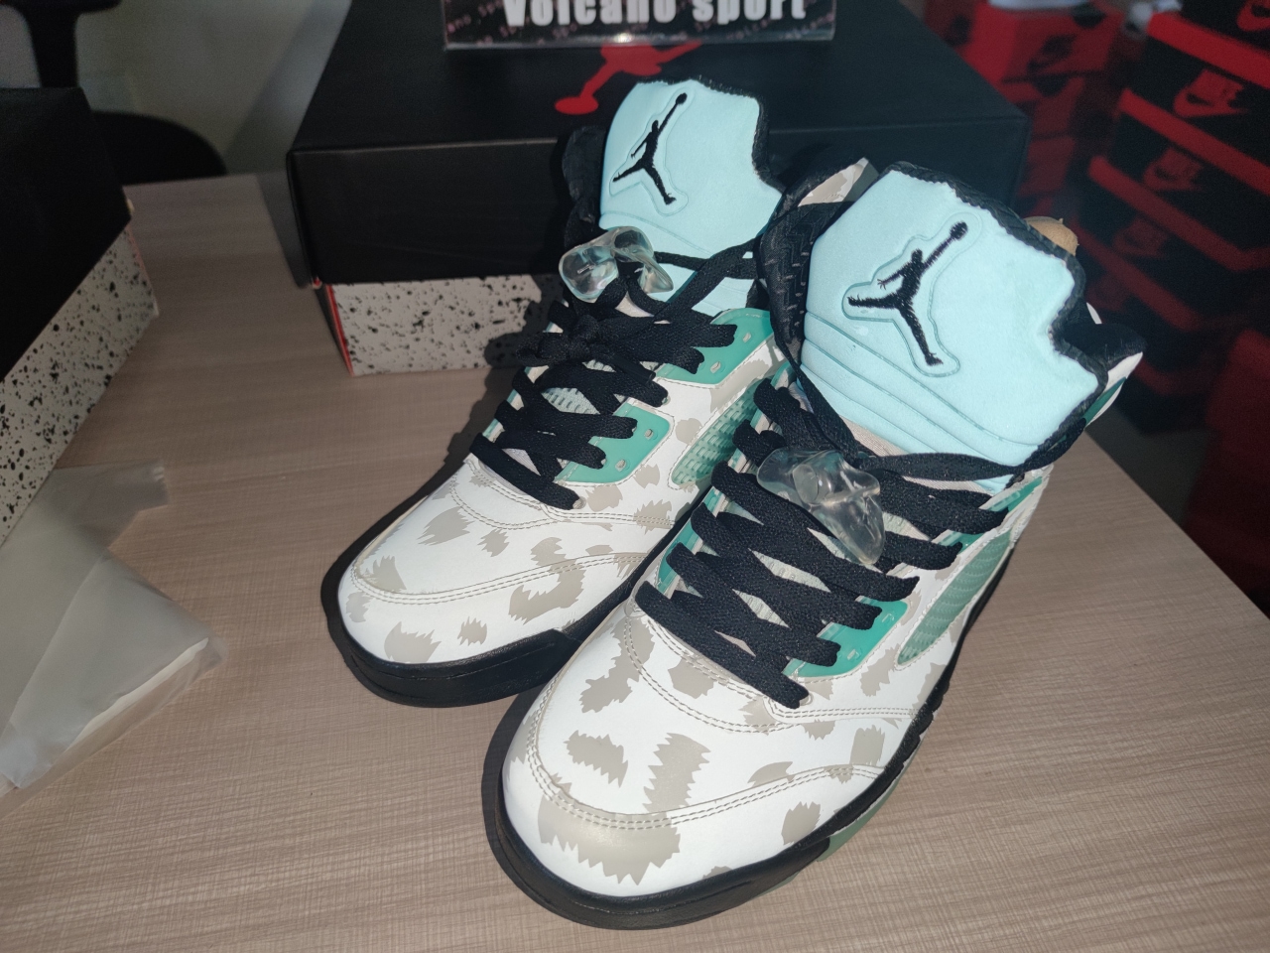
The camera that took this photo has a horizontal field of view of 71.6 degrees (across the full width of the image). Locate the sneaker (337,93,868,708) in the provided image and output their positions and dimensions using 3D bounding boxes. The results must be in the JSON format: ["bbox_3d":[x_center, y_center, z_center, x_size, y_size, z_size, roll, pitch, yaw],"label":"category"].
[{"bbox_3d":[-0.009,-0.057,0.363,0.114,0.180,0.302,28,50,26],"label":"sneaker"}]

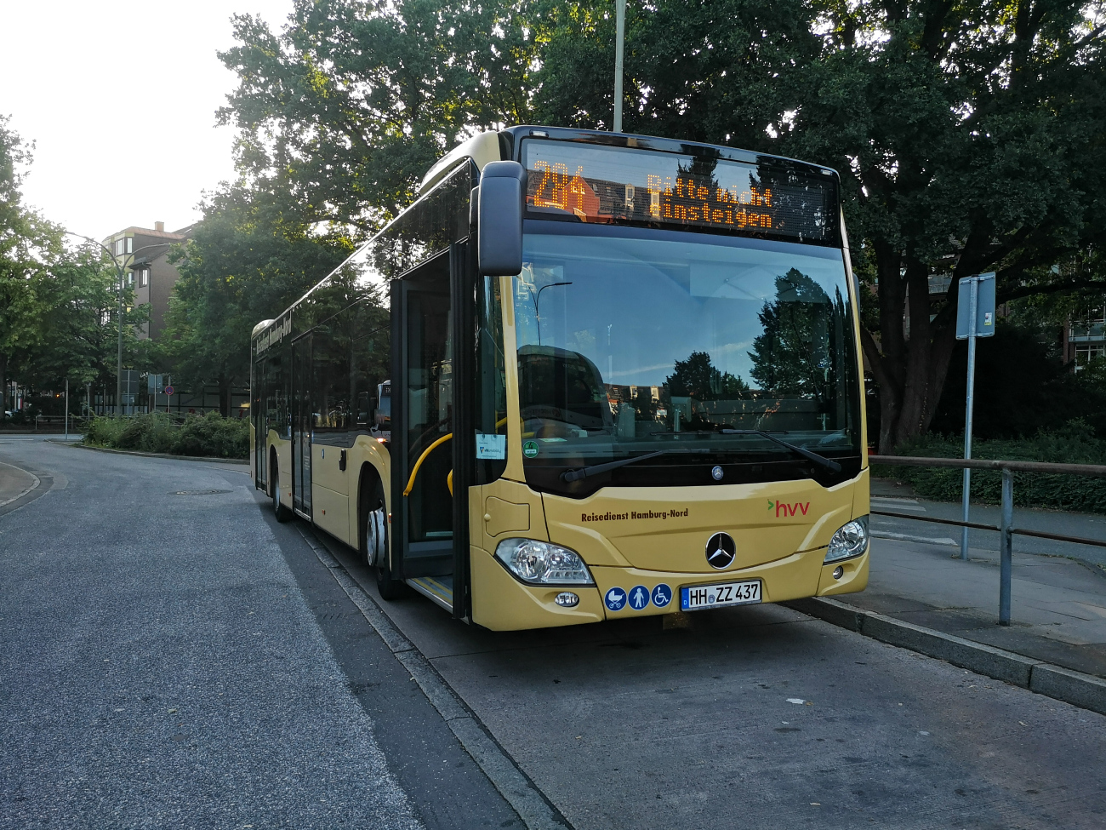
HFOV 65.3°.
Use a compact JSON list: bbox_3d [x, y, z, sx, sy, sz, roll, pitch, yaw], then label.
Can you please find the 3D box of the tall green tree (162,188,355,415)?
[{"bbox_3d":[-14.700,-4.700,43.000,8.800,12.400,8.300,0,0,-19],"label":"tall green tree"}]

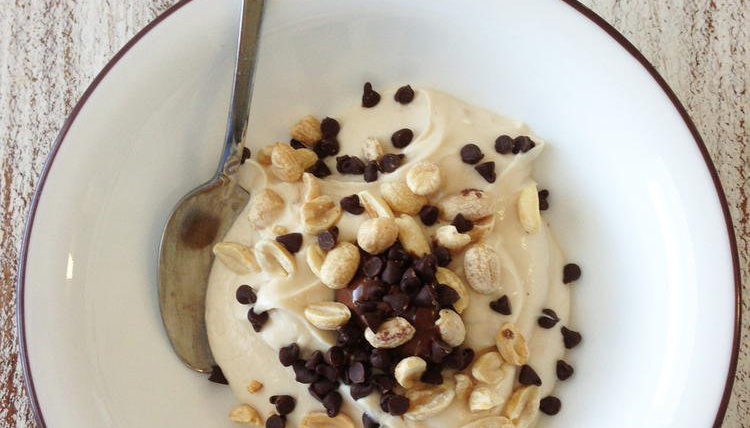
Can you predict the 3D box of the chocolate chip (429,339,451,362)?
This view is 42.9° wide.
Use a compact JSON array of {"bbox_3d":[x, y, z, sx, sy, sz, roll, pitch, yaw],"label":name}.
[{"bbox_3d":[0.019,0.039,0.275,0.006,0.006,0.006,30,109,-11],"label":"chocolate chip"}]

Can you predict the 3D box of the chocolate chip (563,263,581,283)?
[{"bbox_3d":[0.059,0.017,0.285,0.006,0.006,0.006,0,57,-29],"label":"chocolate chip"}]

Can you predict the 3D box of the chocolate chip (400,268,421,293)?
[{"bbox_3d":[0.010,0.019,0.270,0.006,0.006,0.006,37,66,19],"label":"chocolate chip"}]

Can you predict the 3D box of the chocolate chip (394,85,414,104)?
[{"bbox_3d":[0.009,-0.035,0.283,0.006,0.006,0.006,0,120,21],"label":"chocolate chip"}]

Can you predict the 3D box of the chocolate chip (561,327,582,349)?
[{"bbox_3d":[0.059,0.037,0.285,0.006,0.006,0.006,-36,109,14],"label":"chocolate chip"}]

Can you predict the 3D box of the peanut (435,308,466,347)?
[{"bbox_3d":[0.022,0.033,0.273,0.008,0.007,0.012,-26,85,-9],"label":"peanut"}]

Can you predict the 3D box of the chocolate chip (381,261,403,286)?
[{"bbox_3d":[0.005,0.017,0.271,0.006,0.006,0.006,13,123,-9],"label":"chocolate chip"}]

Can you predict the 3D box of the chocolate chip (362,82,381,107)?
[{"bbox_3d":[-0.001,-0.036,0.284,0.006,0.006,0.006,-8,118,4],"label":"chocolate chip"}]

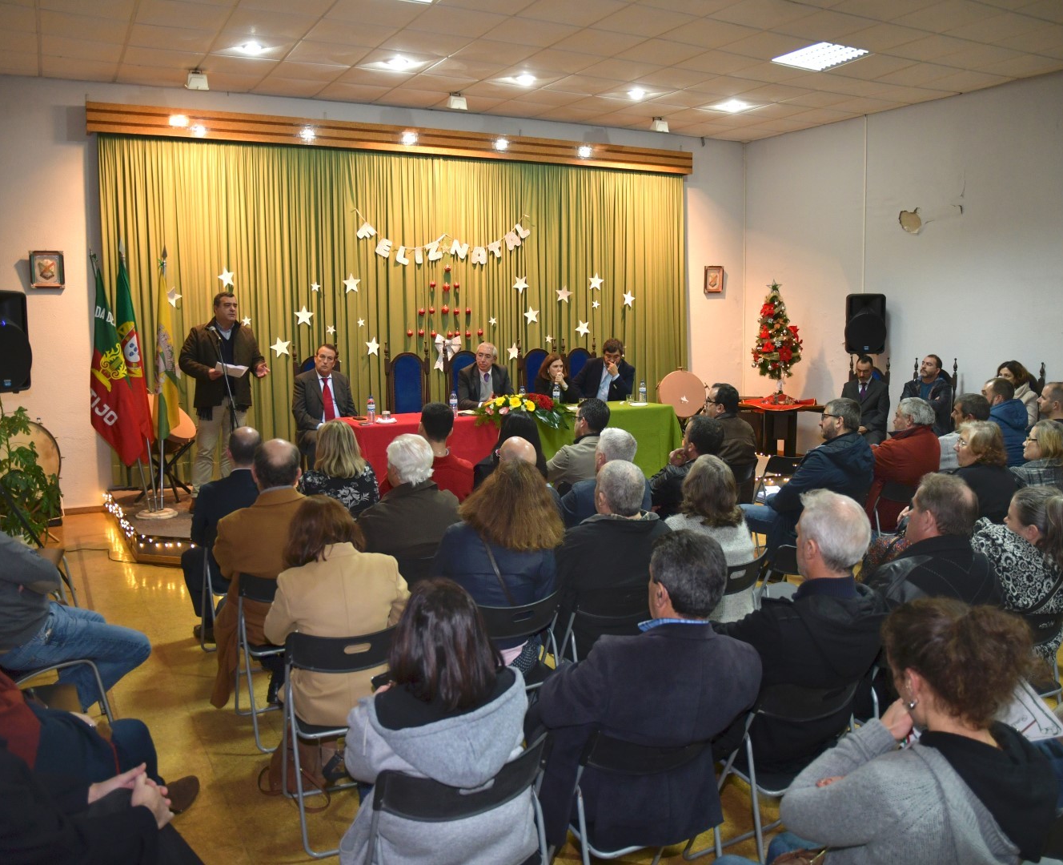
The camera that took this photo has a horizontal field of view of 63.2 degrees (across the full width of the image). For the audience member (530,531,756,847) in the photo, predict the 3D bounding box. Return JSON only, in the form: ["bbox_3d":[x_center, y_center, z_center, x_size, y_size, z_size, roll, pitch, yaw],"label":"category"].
[{"bbox_3d":[0.214,0.829,2.482,0.620,1.270,0.850,-4,9,-22],"label":"audience member"}]

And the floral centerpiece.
[{"bbox_3d":[-0.030,-0.211,6.861,0.750,0.270,0.420,-5,9,-28],"label":"floral centerpiece"}]

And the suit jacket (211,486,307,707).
[{"bbox_3d":[-1.077,0.685,3.738,0.560,0.940,0.500,-4,9,-22],"label":"suit jacket"}]

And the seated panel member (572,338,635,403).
[{"bbox_3d":[0.703,-0.251,8.402,0.580,1.280,0.750,-3,9,-16],"label":"seated panel member"}]

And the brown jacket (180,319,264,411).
[{"bbox_3d":[-2.465,-0.532,6.875,0.620,0.720,0.400,-6,10,-29],"label":"brown jacket"}]

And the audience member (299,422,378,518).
[{"bbox_3d":[-1.104,0.516,4.990,0.490,1.210,0.760,-6,10,-29],"label":"audience member"}]

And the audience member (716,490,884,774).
[{"bbox_3d":[0.701,0.782,2.812,0.560,1.290,0.820,-5,10,-24],"label":"audience member"}]

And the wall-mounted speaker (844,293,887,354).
[{"bbox_3d":[3.716,-1.205,9.603,0.410,0.670,0.380,2,9,18],"label":"wall-mounted speaker"}]

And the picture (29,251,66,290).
[{"bbox_3d":[-4.286,-1.436,7.643,0.275,0.330,0.060,-6,10,-29],"label":"picture"}]

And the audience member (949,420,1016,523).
[{"bbox_3d":[2.070,0.535,4.529,0.520,1.230,0.800,-7,11,-40],"label":"audience member"}]

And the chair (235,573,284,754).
[{"bbox_3d":[-1.069,0.910,3.832,0.460,0.780,0.460,-6,10,-29],"label":"chair"}]

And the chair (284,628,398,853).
[{"bbox_3d":[-0.667,1.005,3.135,0.460,0.780,0.460,-6,10,-29],"label":"chair"}]

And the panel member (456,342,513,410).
[{"bbox_3d":[-0.361,-0.158,7.848,0.540,1.280,0.750,-2,9,-9],"label":"panel member"}]

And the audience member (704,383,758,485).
[{"bbox_3d":[1.269,0.278,6.464,0.520,1.318,0.780,-6,10,-33],"label":"audience member"}]

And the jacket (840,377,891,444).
[{"bbox_3d":[3.256,-0.198,8.458,0.520,0.650,0.420,6,10,35],"label":"jacket"}]

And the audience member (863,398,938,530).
[{"bbox_3d":[2.301,0.402,5.692,0.540,1.300,0.780,-6,10,-33],"label":"audience member"}]

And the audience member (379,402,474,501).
[{"bbox_3d":[-0.597,0.444,5.193,0.520,1.270,0.800,-4,10,-22],"label":"audience member"}]

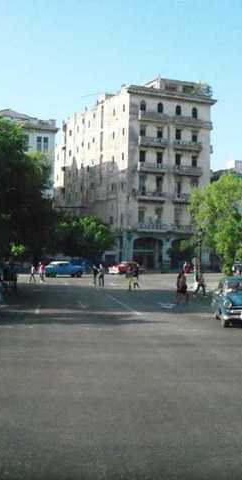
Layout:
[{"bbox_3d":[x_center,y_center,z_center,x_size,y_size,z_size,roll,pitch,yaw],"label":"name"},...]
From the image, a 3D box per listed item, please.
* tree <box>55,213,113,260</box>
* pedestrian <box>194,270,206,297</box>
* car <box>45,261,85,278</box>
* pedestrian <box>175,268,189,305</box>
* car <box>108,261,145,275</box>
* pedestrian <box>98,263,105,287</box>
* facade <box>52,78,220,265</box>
[{"bbox_3d":[-4.900,0.590,80.011,8.000,7.400,7.500,0,-1,0],"label":"tree"},{"bbox_3d":[4.679,2.528,38.318,0.600,1.630,0.500,1,-1,6],"label":"pedestrian"},{"bbox_3d":[-5.950,3.188,68.141,4.500,1.600,1.750,0,-2,-14],"label":"car"},{"bbox_3d":[2.870,2.184,30.154,0.550,1.670,0.500,0,-2,18],"label":"pedestrian"},{"bbox_3d":[0.746,3.409,79.017,4.800,1.550,1.850,2,-1,-30],"label":"car"},{"bbox_3d":[-1.381,2.600,46.818,0.500,1.650,0.400,1,-1,18],"label":"pedestrian"},{"bbox_3d":[1.005,-9.252,104.233,14.000,27.800,31.500,2,-1,-25],"label":"facade"}]

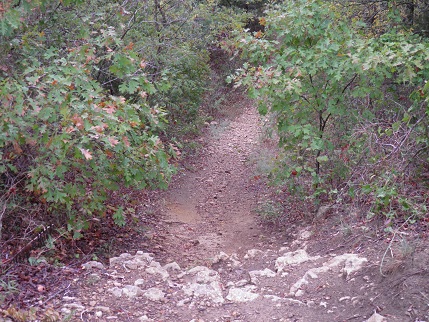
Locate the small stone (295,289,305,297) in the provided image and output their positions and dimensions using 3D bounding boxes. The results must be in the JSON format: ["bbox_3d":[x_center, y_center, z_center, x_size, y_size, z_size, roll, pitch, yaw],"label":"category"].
[{"bbox_3d":[0.637,0.985,4.550,0.075,0.055,0.068,0,13,0],"label":"small stone"}]

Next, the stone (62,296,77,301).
[{"bbox_3d":[-1.062,1.007,4.450,0.103,0.026,0.060,0,13,0],"label":"stone"}]

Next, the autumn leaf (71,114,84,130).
[{"bbox_3d":[-1.038,-0.292,4.600,0.105,0.110,0.050,-3,15,-12],"label":"autumn leaf"}]

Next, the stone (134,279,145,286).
[{"bbox_3d":[-0.587,0.950,4.750,0.078,0.055,0.070,0,13,0],"label":"stone"}]

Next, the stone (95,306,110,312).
[{"bbox_3d":[-0.638,0.846,3.458,0.090,0.027,0.055,-3,15,-11],"label":"stone"}]

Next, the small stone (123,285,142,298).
[{"bbox_3d":[-0.621,0.988,4.600,0.151,0.095,0.130,0,13,0],"label":"small stone"}]

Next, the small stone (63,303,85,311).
[{"bbox_3d":[-0.998,1.030,4.300,0.156,0.045,0.100,0,13,0],"label":"small stone"}]

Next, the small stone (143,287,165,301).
[{"bbox_3d":[-0.457,0.993,4.550,0.165,0.090,0.140,0,13,0],"label":"small stone"}]

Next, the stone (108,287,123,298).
[{"bbox_3d":[-0.605,0.803,3.711,0.082,0.055,0.070,-3,15,-10],"label":"stone"}]

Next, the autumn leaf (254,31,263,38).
[{"bbox_3d":[0.493,-1.416,6.800,0.090,0.080,0.045,1,15,4],"label":"autumn leaf"}]

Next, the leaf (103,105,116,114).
[{"bbox_3d":[-0.830,-0.407,4.800,0.110,0.075,0.045,-3,15,-10],"label":"leaf"}]

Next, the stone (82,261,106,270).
[{"bbox_3d":[-0.839,0.725,4.213,0.150,0.055,0.090,-3,15,-12],"label":"stone"}]

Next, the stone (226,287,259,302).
[{"bbox_3d":[0.210,1.000,4.550,0.240,0.090,0.175,0,13,0],"label":"stone"}]

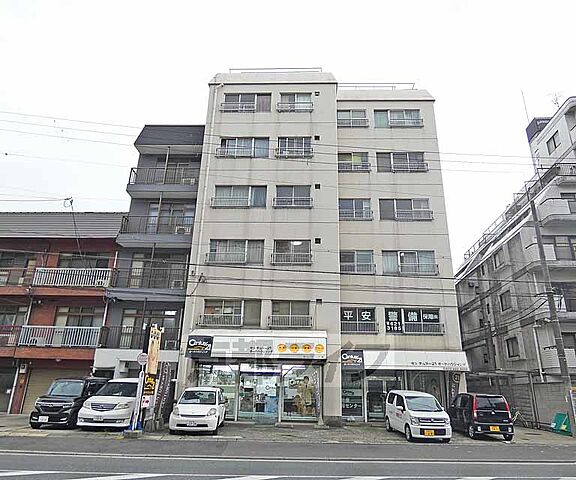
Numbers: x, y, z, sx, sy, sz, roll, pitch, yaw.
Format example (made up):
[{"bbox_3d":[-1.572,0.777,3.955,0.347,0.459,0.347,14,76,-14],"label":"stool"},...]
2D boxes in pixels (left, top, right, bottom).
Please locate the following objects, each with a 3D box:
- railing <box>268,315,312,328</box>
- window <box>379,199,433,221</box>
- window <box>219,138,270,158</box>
[{"bbox_3d":[0.108,3.890,18.178,2.099,0.610,0.300,0,-19,2],"label":"railing"},{"bbox_3d":[6.592,-1.721,21.541,3.057,1.375,0.280,0,-20,2],"label":"window"},{"bbox_3d":[-2.502,-5.213,21.551,2.842,1.355,0.150,0,-19,2],"label":"window"}]

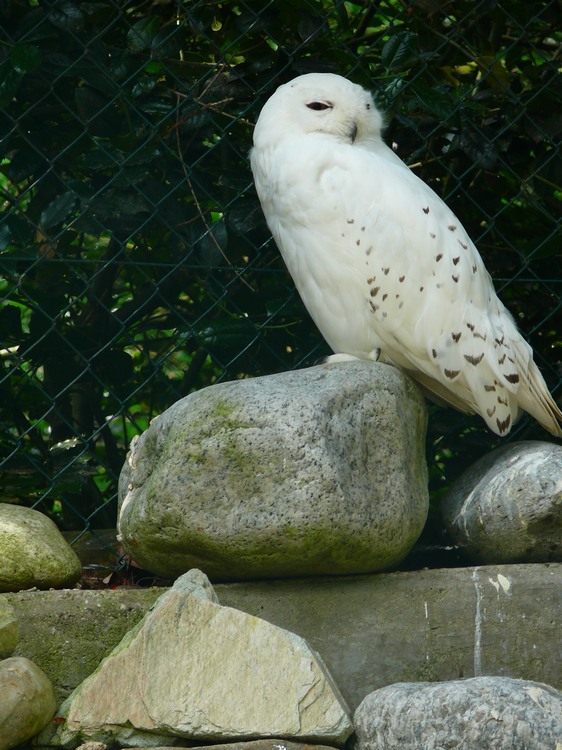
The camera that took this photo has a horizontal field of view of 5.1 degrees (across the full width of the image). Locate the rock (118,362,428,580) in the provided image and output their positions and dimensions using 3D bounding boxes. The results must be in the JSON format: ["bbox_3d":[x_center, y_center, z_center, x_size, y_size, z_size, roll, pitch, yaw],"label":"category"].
[{"bbox_3d":[-0.008,0.105,6.900,0.325,0.233,0.250,-1,6,-13],"label":"rock"}]

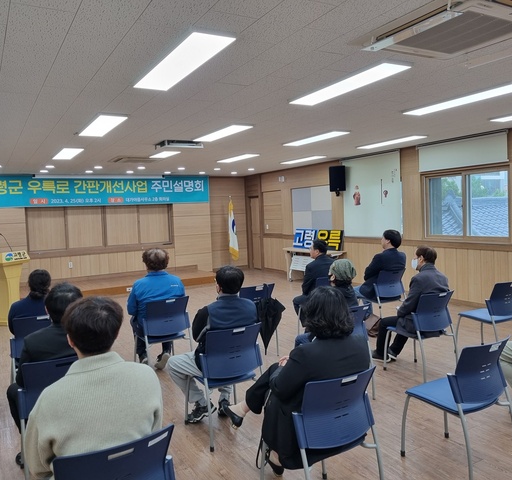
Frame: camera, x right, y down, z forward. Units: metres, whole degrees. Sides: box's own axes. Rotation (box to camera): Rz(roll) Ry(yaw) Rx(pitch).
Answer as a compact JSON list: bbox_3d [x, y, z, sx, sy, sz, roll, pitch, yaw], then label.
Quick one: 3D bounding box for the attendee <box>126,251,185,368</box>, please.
[{"bbox_3d":[-1.026,0.698,4.686,0.540,1.245,0.720,-4,3,-30],"label":"attendee"}]

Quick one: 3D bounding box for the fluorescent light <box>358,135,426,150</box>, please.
[{"bbox_3d":[2.110,-1.542,7.550,0.280,0.050,1.250,-4,4,-29],"label":"fluorescent light"}]

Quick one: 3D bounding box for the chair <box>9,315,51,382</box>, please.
[{"bbox_3d":[-1.783,0.984,4.005,0.460,0.800,0.540,-4,3,-30],"label":"chair"}]

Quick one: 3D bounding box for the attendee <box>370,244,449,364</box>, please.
[{"bbox_3d":[1.503,0.657,4.788,0.530,1.230,0.800,-4,4,-35],"label":"attendee"}]

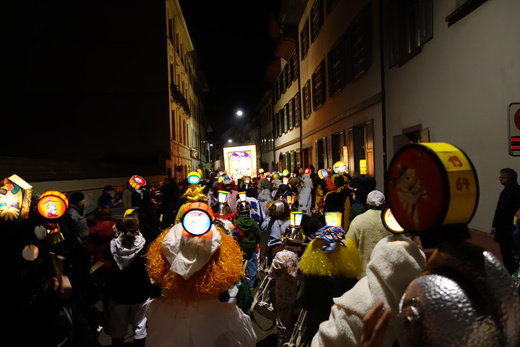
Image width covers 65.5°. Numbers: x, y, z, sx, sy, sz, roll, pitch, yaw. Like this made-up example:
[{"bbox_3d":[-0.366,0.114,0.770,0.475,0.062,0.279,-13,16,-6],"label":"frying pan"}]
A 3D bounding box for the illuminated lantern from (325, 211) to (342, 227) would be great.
[{"bbox_3d":[0.604,0.371,3.300,0.120,0.135,0.120,-2,0,26],"label":"illuminated lantern"}]

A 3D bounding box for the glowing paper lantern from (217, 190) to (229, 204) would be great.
[{"bbox_3d":[-0.454,0.285,4.900,0.120,0.150,0.120,3,0,7],"label":"glowing paper lantern"}]

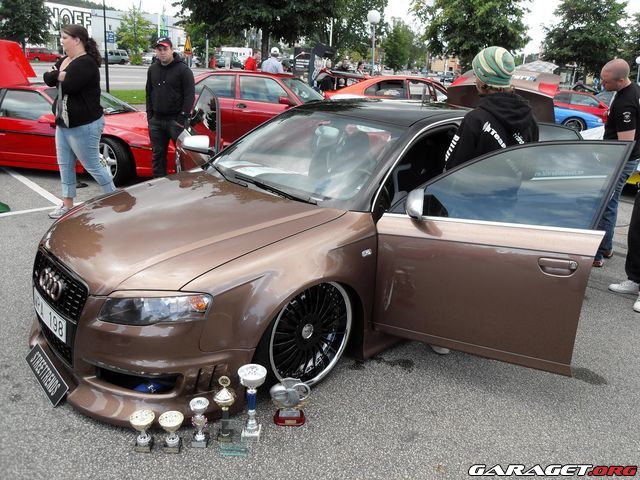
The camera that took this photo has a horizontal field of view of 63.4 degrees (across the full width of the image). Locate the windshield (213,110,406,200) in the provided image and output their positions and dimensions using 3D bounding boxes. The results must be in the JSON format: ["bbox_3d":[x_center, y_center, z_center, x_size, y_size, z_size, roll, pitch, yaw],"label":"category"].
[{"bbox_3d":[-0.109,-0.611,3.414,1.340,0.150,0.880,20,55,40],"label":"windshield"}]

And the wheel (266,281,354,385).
[{"bbox_3d":[-0.101,0.448,2.645,0.565,0.565,0.220,-15,23,-41],"label":"wheel"}]

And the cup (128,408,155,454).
[{"bbox_3d":[-0.741,0.813,2.192,0.103,0.153,0.100,2,19,-1],"label":"cup"}]

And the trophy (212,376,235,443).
[{"bbox_3d":[-0.409,0.724,2.238,0.087,0.312,0.083,2,19,0],"label":"trophy"}]

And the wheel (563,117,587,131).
[{"bbox_3d":[6.170,-2.677,12.600,0.620,0.620,0.220,10,20,18],"label":"wheel"}]

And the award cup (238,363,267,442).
[{"bbox_3d":[-0.297,0.716,2.247,0.122,0.331,0.118,2,19,0],"label":"award cup"}]

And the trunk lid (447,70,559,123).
[{"bbox_3d":[1.706,-1.265,4.849,0.450,0.600,1.080,-15,25,-40],"label":"trunk lid"}]

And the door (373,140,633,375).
[{"bbox_3d":[0.812,0.057,2.569,1.100,1.150,0.280,9,20,19],"label":"door"}]

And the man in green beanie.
[{"bbox_3d":[0.825,-0.163,2.836,0.530,1.690,0.400,4,19,5],"label":"man in green beanie"}]

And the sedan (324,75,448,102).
[{"bbox_3d":[2.445,-3.610,13.773,4.450,1.380,1.720,6,19,8],"label":"sedan"}]

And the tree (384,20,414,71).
[{"bbox_3d":[7.511,-17.678,48.335,3.017,5.353,3.017,5,19,7],"label":"tree"}]

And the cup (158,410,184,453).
[{"bbox_3d":[-0.627,0.810,2.182,0.105,0.180,0.105,1,19,-6],"label":"cup"}]

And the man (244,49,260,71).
[{"bbox_3d":[-1.458,-3.134,11.082,0.400,1.780,0.500,5,19,4],"label":"man"}]

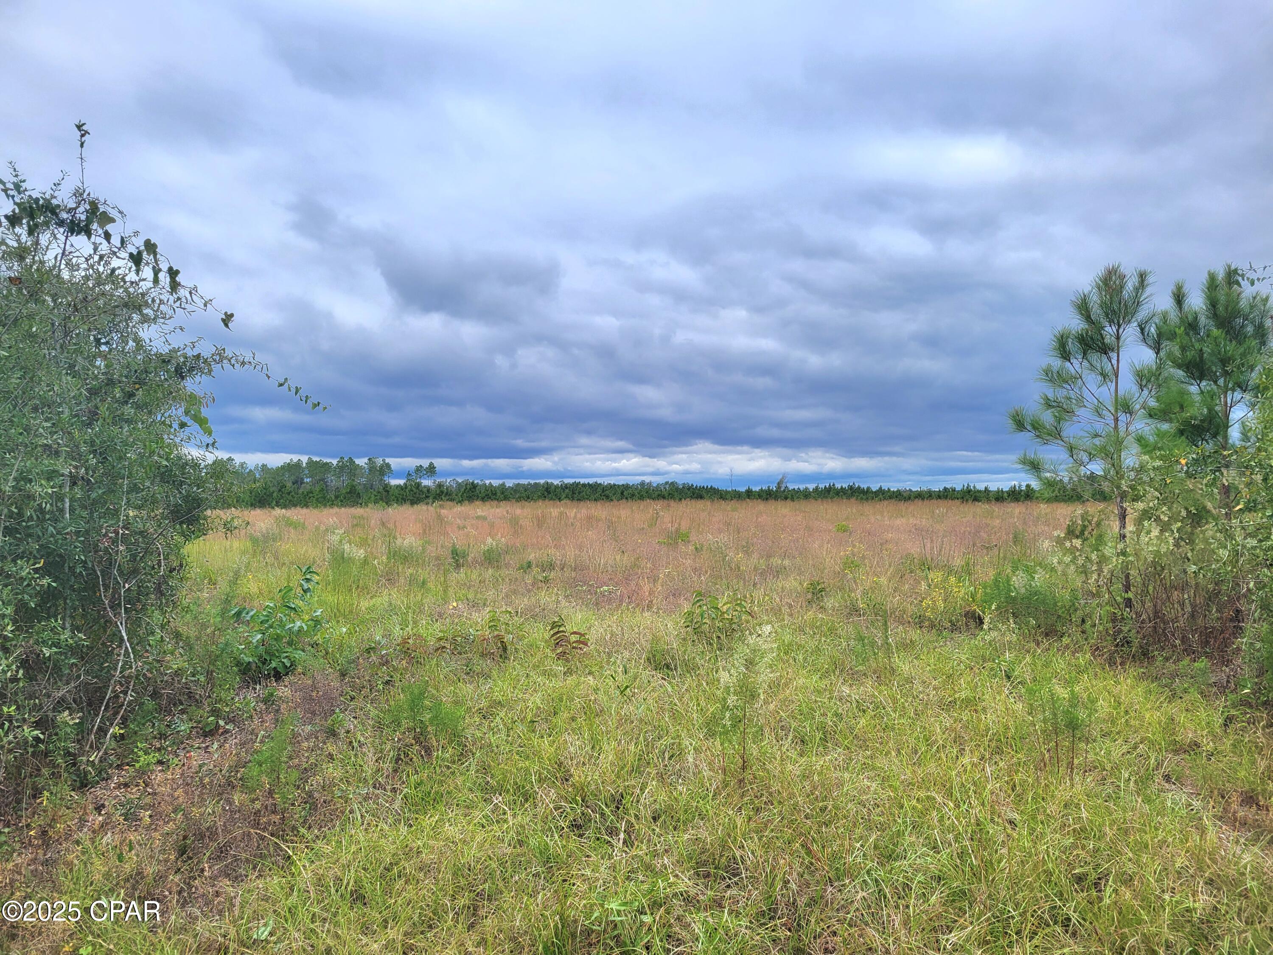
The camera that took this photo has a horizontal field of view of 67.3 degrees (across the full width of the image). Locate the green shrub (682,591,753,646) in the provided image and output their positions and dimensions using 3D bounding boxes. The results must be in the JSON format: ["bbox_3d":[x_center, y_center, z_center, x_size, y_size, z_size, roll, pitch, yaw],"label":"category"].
[{"bbox_3d":[0.784,1.380,9.244,0.673,0.558,0.572,0,-1,0],"label":"green shrub"}]

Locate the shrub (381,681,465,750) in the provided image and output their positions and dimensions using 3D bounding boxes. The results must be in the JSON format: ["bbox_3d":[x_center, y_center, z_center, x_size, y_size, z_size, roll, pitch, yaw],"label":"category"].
[{"bbox_3d":[-1.233,1.385,5.525,0.483,0.420,0.386,0,-1,0],"label":"shrub"}]

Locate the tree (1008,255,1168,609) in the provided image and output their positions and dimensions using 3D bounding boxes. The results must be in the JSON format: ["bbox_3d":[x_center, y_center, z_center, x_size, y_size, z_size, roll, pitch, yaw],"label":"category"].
[{"bbox_3d":[5.115,-0.321,10.833,1.769,4.214,1.769,0,-1,0],"label":"tree"}]

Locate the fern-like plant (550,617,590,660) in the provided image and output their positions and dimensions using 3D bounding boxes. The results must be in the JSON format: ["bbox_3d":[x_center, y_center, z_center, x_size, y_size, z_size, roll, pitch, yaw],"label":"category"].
[{"bbox_3d":[-0.591,1.438,8.483,0.362,0.415,0.326,0,-1,0],"label":"fern-like plant"}]

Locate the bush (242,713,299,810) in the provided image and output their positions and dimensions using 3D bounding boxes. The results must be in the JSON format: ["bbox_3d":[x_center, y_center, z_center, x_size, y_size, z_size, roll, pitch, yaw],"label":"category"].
[{"bbox_3d":[-1.725,1.345,4.507,0.267,0.464,0.254,0,-1,0],"label":"bush"}]

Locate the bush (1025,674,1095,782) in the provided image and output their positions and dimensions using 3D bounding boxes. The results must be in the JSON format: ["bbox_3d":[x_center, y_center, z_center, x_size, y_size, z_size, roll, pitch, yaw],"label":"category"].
[{"bbox_3d":[2.183,1.300,4.939,0.375,0.570,0.319,0,-1,0],"label":"bush"}]

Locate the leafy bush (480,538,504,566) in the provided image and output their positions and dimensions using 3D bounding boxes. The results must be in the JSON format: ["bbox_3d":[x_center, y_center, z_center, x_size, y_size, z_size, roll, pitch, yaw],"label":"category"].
[{"bbox_3d":[-2.716,1.428,17.946,0.448,0.560,0.426,0,-1,0],"label":"leafy bush"}]

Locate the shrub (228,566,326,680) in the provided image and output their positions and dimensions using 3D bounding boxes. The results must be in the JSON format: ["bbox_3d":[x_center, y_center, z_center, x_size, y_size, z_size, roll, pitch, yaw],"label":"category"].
[{"bbox_3d":[-2.980,1.212,7.926,0.808,0.948,0.727,0,-1,0],"label":"shrub"}]

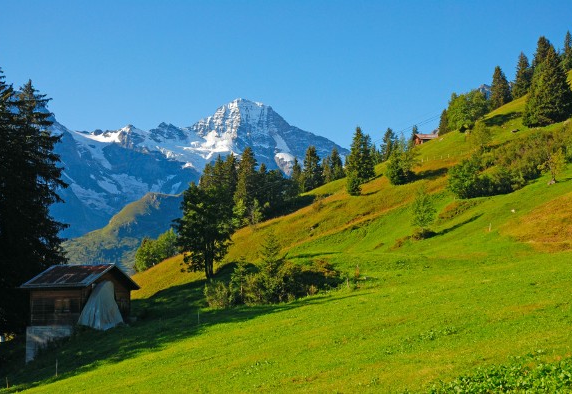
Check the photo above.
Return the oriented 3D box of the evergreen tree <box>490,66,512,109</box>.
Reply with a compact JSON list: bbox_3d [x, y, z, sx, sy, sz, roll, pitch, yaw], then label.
[{"bbox_3d":[43.607,-22.159,190.000,4.338,8.742,4.249,0,-6,0],"label":"evergreen tree"}]

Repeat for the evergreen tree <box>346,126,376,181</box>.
[{"bbox_3d":[17.935,-10.232,225.000,7.006,13.279,7.006,0,-7,0],"label":"evergreen tree"}]

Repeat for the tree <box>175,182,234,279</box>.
[{"bbox_3d":[-8.284,3.405,95.000,5.719,9.612,5.719,0,-7,0],"label":"tree"}]

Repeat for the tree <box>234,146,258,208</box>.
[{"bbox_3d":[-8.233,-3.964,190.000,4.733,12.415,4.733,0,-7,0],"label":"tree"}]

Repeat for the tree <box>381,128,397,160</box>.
[{"bbox_3d":[21.490,-10.745,195.000,3.441,7.094,3.370,0,-6,0],"label":"tree"}]

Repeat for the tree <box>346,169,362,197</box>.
[{"bbox_3d":[14.445,-2.889,200.000,3.321,5.480,3.321,0,-7,0],"label":"tree"}]

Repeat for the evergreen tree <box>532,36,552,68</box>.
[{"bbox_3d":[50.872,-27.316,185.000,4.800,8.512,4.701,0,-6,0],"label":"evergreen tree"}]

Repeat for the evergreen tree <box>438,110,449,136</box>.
[{"bbox_3d":[49.337,-23.117,290.000,4.515,8.558,4.515,0,-7,0],"label":"evergreen tree"}]

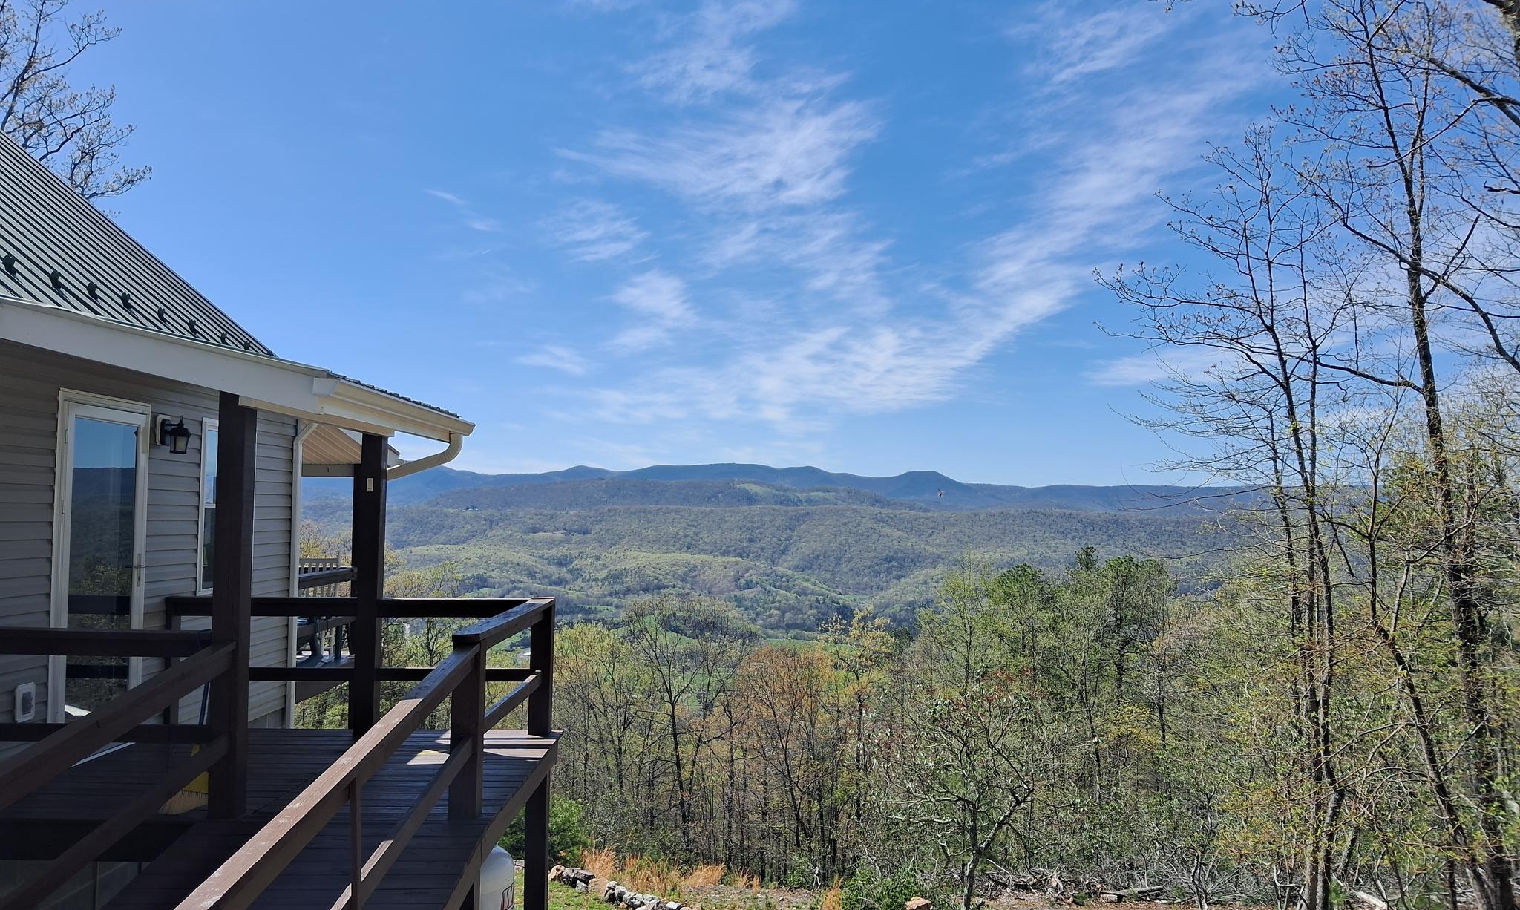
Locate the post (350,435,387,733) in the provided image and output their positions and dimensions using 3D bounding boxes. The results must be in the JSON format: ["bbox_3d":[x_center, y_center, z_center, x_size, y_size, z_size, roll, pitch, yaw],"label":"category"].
[{"bbox_3d":[-2.773,0.928,8.146,0.145,2.125,0.145,1,-3,-1],"label":"post"}]

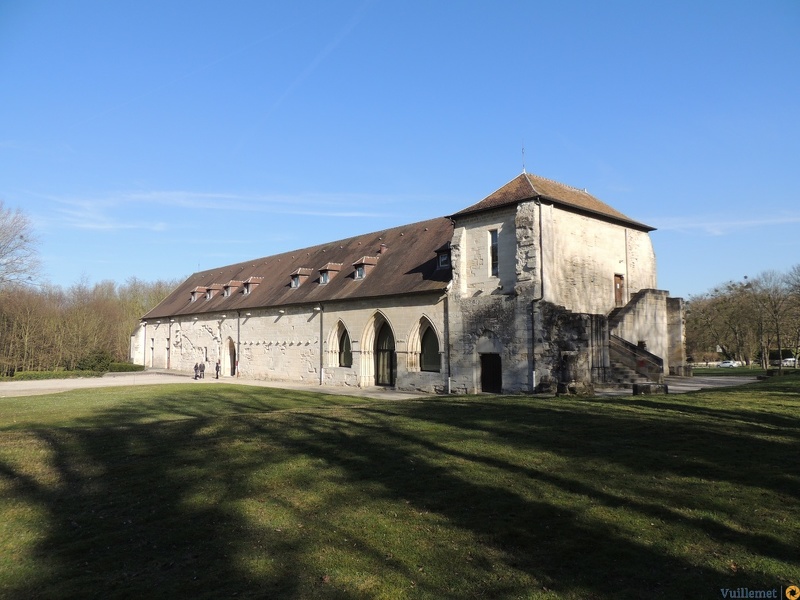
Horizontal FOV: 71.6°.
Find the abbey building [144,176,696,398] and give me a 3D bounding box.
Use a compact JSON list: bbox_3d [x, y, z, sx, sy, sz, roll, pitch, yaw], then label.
[{"bbox_3d":[-8.220,0.500,61.270,17.640,14.750,69.680,2,-5,-43],"label":"abbey building"}]

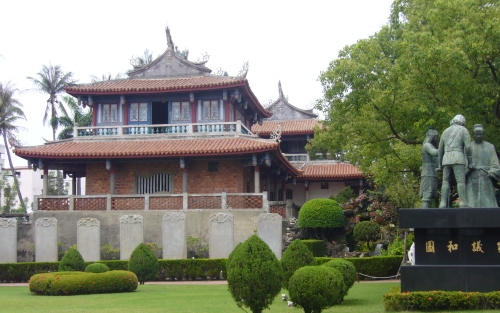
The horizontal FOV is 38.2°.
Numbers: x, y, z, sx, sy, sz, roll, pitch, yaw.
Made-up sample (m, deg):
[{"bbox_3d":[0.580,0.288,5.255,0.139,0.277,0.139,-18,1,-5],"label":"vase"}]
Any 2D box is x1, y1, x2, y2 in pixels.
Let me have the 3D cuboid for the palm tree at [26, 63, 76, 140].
[{"bbox_3d":[-18.422,0.738,65.463,4.600,18.812,4.600,0,-7,0],"label":"palm tree"}]

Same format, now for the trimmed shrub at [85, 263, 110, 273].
[{"bbox_3d":[-6.581,5.156,31.093,1.082,1.087,1.082,0,-7,0],"label":"trimmed shrub"}]

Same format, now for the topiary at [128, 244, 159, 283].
[{"bbox_3d":[-5.144,5.206,34.919,1.449,1.985,1.449,0,-7,0],"label":"topiary"}]

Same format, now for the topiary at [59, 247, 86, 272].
[{"bbox_3d":[-8.753,5.390,35.399,1.275,1.746,1.275,0,-7,0],"label":"topiary"}]

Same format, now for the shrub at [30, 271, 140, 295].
[{"bbox_3d":[-6.482,4.868,27.803,4.100,0.800,3.200,0,-7,0],"label":"shrub"}]

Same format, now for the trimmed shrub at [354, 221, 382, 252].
[{"bbox_3d":[6.673,4.582,41.255,1.594,1.732,1.594,0,-7,0],"label":"trimmed shrub"}]

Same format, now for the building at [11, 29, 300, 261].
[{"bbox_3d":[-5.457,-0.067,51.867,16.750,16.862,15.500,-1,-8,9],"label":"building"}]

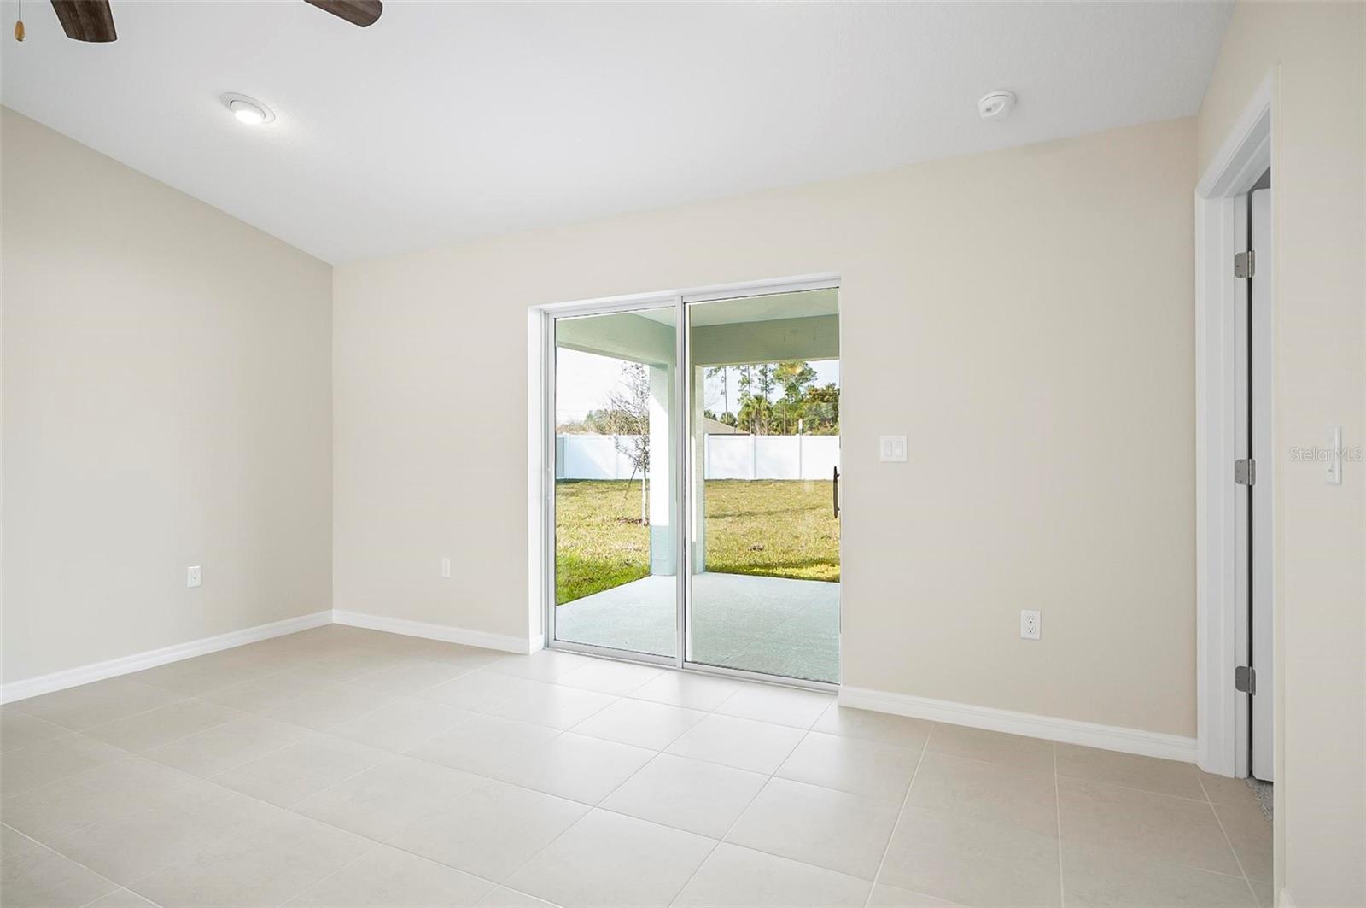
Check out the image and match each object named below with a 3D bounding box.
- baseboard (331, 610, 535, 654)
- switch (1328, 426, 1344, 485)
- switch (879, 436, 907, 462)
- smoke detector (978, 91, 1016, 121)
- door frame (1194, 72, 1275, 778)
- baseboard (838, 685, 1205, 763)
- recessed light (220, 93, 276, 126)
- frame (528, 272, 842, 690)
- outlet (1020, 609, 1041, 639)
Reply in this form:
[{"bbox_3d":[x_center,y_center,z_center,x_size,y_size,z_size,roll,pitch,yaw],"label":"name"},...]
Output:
[{"bbox_3d":[-1.642,1.118,4.329,1.715,0.093,0.016,0,0,27],"label":"baseboard"},{"bbox_3d":[1.336,0.002,1.396,0.012,0.116,0.070,0,0,27],"label":"switch"},{"bbox_3d":[0.935,-0.022,3.027,0.115,0.116,0.012,0,0,27],"label":"switch"},{"bbox_3d":[1.174,-1.300,2.548,0.132,0.045,0.132,0,-11,27],"label":"smoke detector"},{"bbox_3d":[1.747,0.095,2.075,0.140,2.115,0.955,0,0,27],"label":"door frame"},{"bbox_3d":[1.317,1.106,2.836,1.330,0.093,0.016,0,0,27],"label":"baseboard"},{"bbox_3d":[-1.930,-1.520,3.030,0.205,0.030,0.205,0,-11,27],"label":"recessed light"},{"bbox_3d":[0.007,0.156,3.715,1.800,2.000,0.110,0,0,27],"label":"frame"},{"bbox_3d":[1.421,0.697,2.783,0.070,0.114,0.010,0,0,27],"label":"outlet"}]

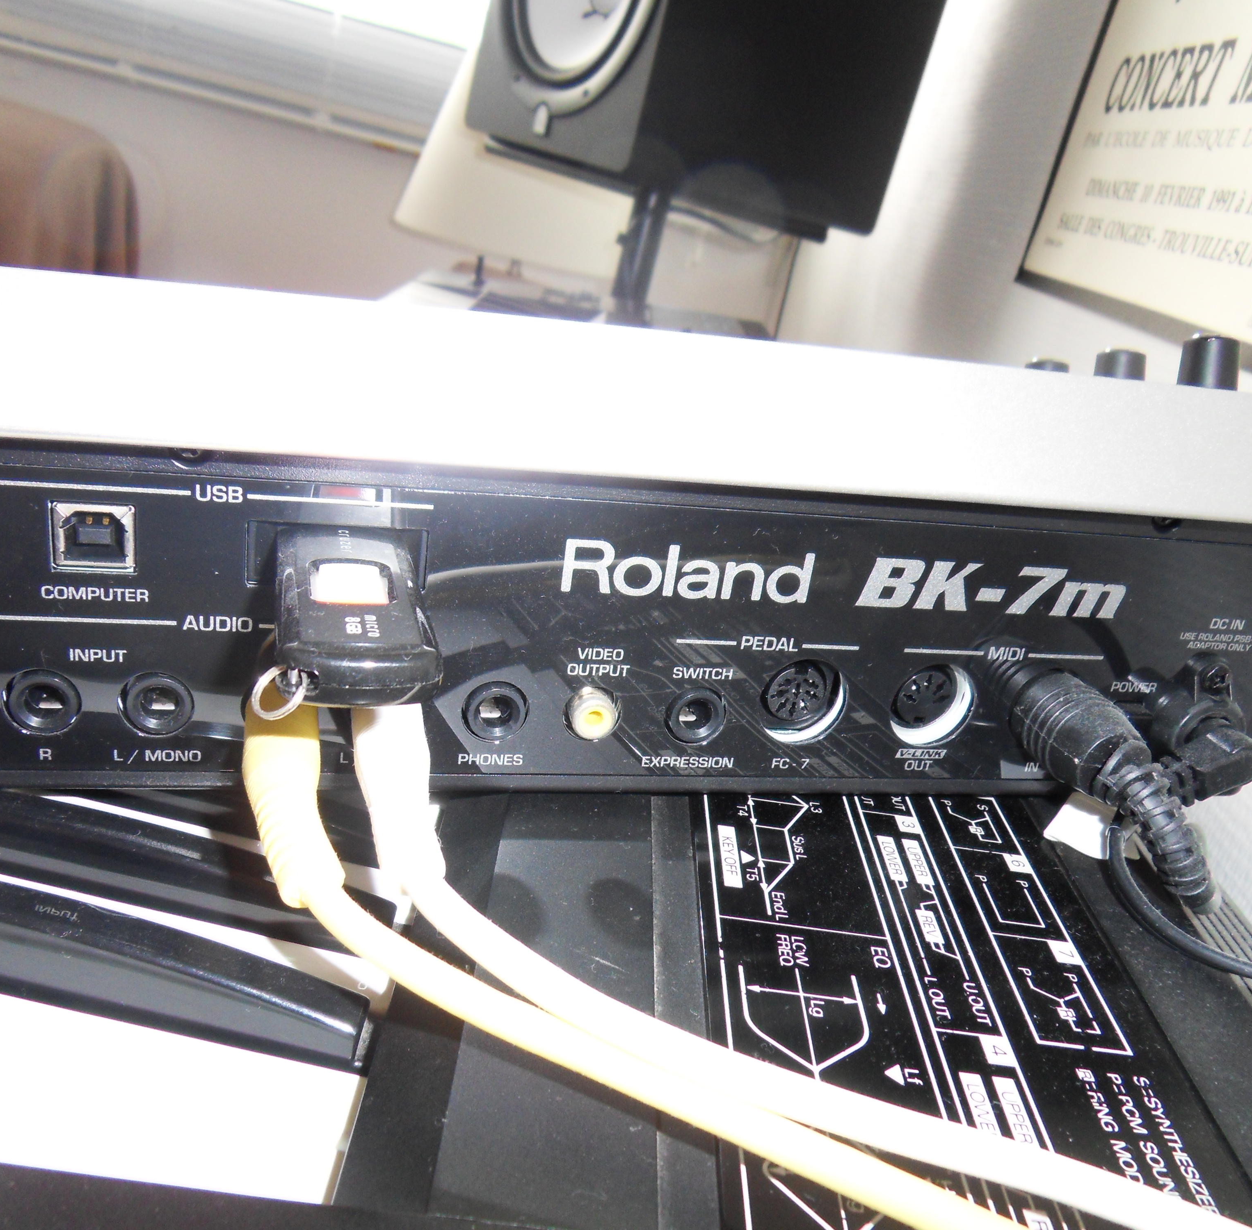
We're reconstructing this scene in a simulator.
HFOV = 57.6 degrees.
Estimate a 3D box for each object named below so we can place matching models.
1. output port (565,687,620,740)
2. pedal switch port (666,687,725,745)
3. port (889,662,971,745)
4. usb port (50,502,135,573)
[{"bbox_3d":[-0.006,0.018,0.213,0.010,0.010,0.009,2,20,-13],"label":"output port"},{"bbox_3d":[0.013,0.018,0.220,0.012,0.012,0.009,2,20,-13],"label":"pedal switch port"},{"bbox_3d":[0.061,0.017,0.230,0.018,0.018,0.009,2,20,-13],"label":"port"},{"bbox_3d":[-0.087,-0.014,0.188,0.012,0.011,0.010,2,20,-13],"label":"usb port"}]

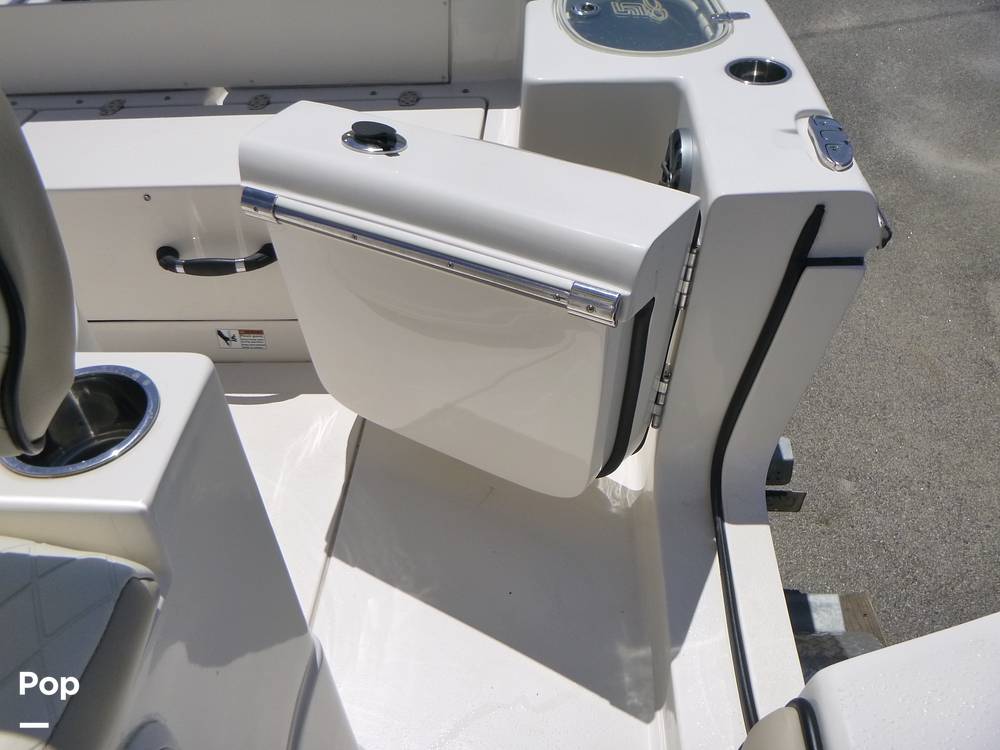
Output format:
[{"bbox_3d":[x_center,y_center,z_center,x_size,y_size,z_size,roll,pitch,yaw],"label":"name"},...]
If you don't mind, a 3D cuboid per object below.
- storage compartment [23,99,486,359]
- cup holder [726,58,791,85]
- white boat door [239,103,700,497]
[{"bbox_3d":[-0.493,-0.292,1.881,0.910,0.435,0.326,0,42,3],"label":"storage compartment"},{"bbox_3d":[0.411,-0.450,1.446,0.103,0.085,0.103,-3,42,0],"label":"cup holder"},{"bbox_3d":[-0.073,-0.105,1.326,0.648,0.420,0.178,20,35,25],"label":"white boat door"}]

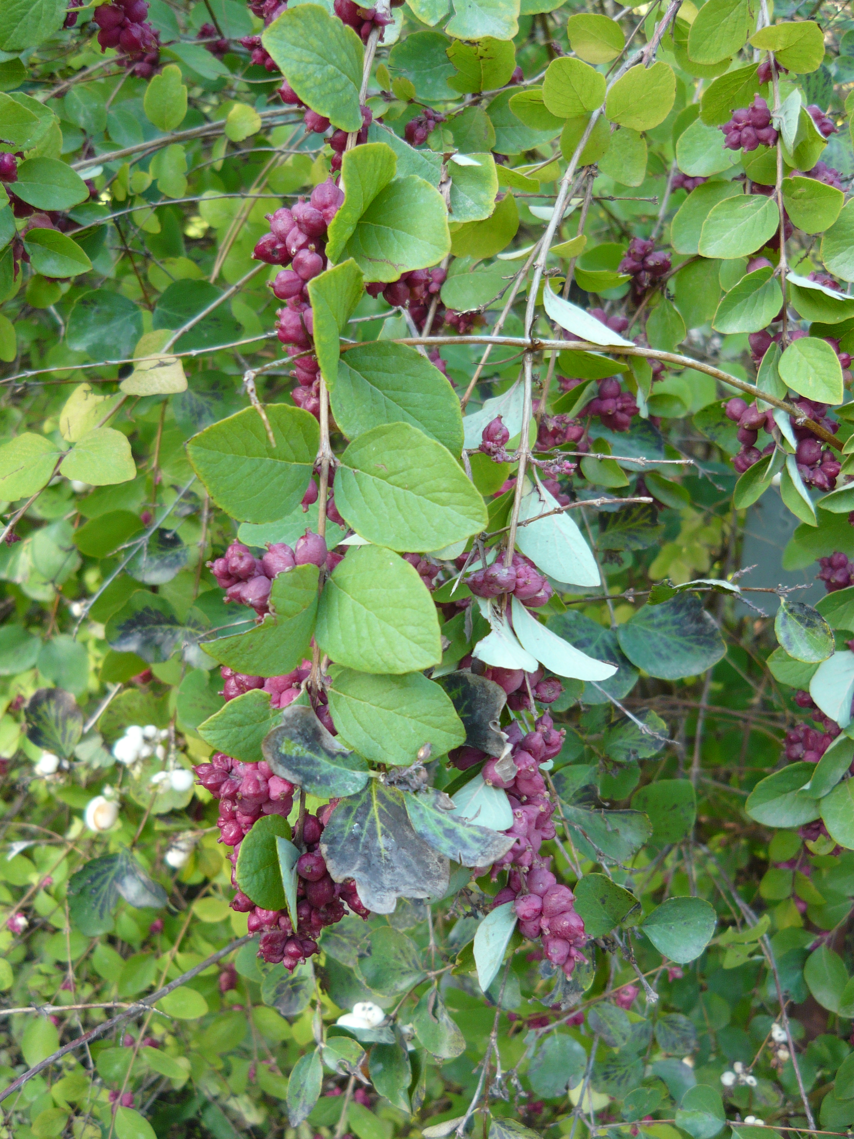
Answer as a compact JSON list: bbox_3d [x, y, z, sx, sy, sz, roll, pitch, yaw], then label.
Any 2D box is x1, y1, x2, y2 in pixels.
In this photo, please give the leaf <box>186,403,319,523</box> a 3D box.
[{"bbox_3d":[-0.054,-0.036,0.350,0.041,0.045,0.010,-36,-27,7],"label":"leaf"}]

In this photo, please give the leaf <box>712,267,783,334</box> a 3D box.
[{"bbox_3d":[0.124,-0.104,0.420,0.023,0.036,0.007,44,-11,19],"label":"leaf"}]

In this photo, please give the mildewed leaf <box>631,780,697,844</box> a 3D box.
[{"bbox_3d":[0.110,0.113,0.504,0.032,0.032,0.006,-11,-17,-3],"label":"mildewed leaf"}]

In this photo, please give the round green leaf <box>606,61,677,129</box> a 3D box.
[{"bbox_3d":[0.079,-0.172,0.395,0.033,0.024,0.007,-36,-17,-12],"label":"round green leaf"}]

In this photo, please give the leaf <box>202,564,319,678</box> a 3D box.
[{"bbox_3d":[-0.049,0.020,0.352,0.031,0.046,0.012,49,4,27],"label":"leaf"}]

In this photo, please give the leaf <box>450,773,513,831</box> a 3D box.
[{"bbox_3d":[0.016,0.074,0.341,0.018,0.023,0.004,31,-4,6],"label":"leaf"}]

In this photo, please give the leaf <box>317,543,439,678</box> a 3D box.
[{"bbox_3d":[-0.013,0.015,0.329,0.043,0.037,0.009,37,-17,6],"label":"leaf"}]

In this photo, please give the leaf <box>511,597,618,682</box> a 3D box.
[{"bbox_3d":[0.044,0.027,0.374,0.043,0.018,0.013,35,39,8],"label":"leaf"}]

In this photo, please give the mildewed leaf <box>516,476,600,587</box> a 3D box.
[{"bbox_3d":[0.040,-0.011,0.357,0.019,0.043,0.012,-32,-5,25],"label":"mildewed leaf"}]

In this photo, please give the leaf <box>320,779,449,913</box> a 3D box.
[{"bbox_3d":[-0.014,0.083,0.330,0.037,0.039,0.012,-8,-14,-5],"label":"leaf"}]

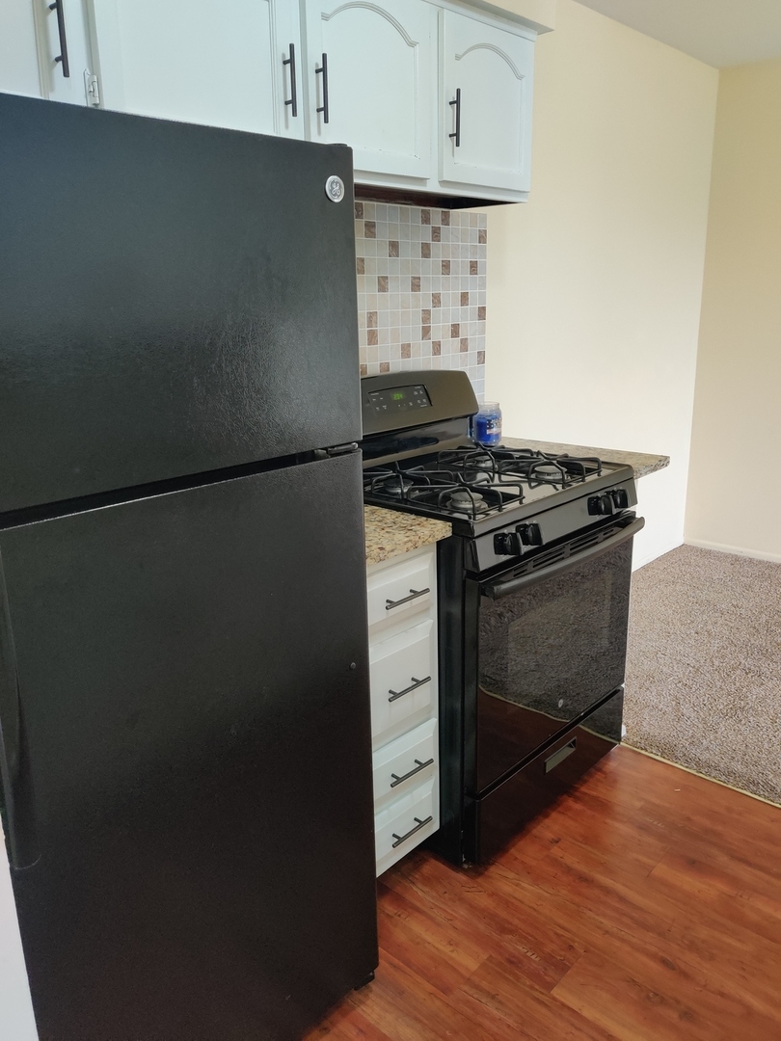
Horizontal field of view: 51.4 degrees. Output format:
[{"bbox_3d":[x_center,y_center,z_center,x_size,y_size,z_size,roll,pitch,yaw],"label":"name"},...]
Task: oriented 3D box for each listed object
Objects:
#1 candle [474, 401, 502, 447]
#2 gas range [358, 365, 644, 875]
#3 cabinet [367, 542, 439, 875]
[{"bbox_3d":[0.341,-0.332,2.800,0.096,0.143,0.096,-1,16,0],"label":"candle"},{"bbox_3d":[0.228,0.200,2.362,0.734,1.165,0.751,13,21,41],"label":"gas range"},{"bbox_3d":[-0.204,0.435,2.090,0.633,0.852,0.295,13,21,41],"label":"cabinet"}]

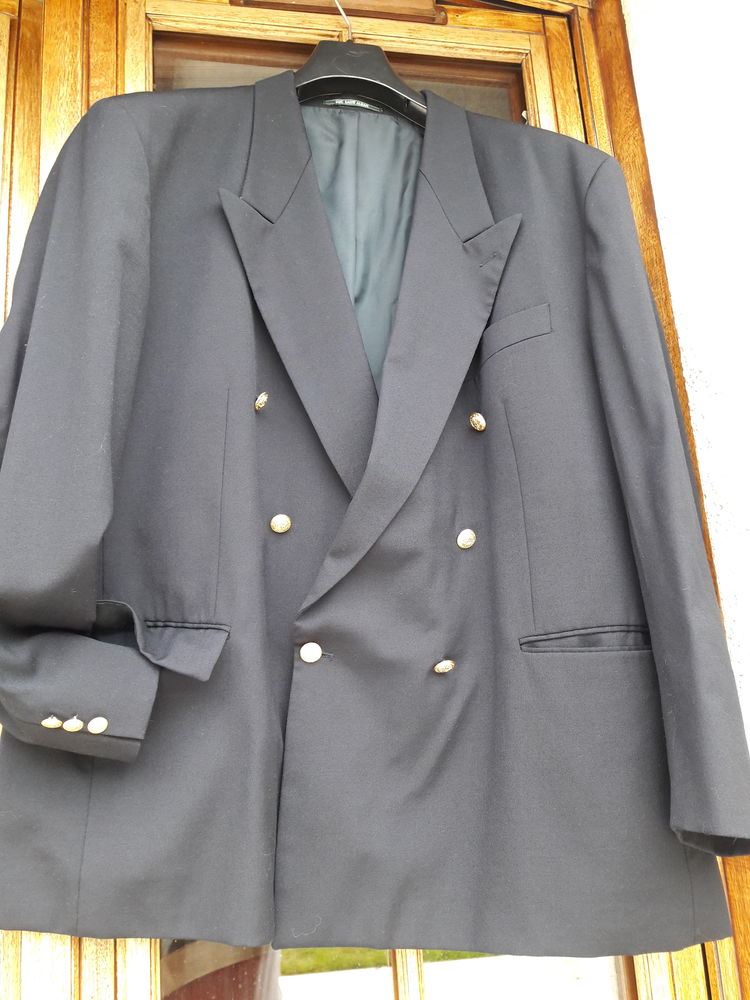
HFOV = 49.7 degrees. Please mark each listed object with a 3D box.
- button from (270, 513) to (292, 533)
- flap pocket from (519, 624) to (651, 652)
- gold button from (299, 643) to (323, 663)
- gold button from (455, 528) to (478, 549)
[{"bbox_3d":[-0.087,0.021,0.750,0.019,0.019,0.008,-2,-14,-8],"label":"button"},{"bbox_3d":[0.204,0.133,0.775,0.138,0.027,0.012,0,-13,-16],"label":"flap pocket"},{"bbox_3d":[-0.058,0.139,0.735,0.019,0.019,0.008,-2,-16,-7],"label":"gold button"},{"bbox_3d":[0.086,0.037,0.762,0.019,0.019,0.008,-1,-17,-14],"label":"gold button"}]

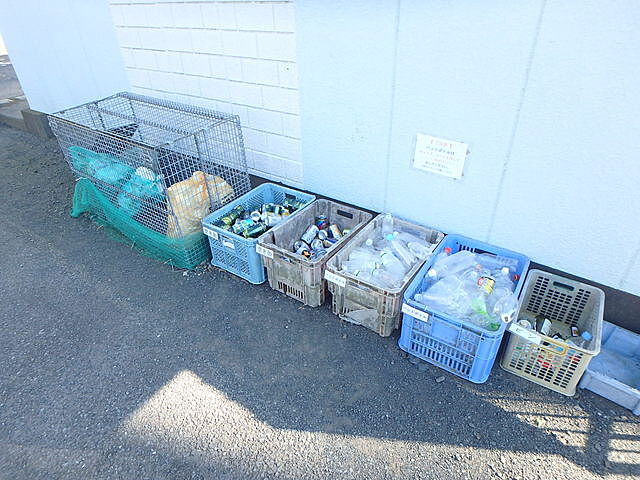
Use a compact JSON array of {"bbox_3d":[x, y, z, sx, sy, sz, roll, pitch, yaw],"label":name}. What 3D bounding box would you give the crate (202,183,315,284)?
[{"bbox_3d":[-0.335,-0.050,2.349,0.401,0.317,0.588,19,38,28],"label":"crate"}]

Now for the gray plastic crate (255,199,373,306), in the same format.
[{"bbox_3d":[-0.004,0.065,2.158,0.381,0.312,0.564,20,39,30],"label":"gray plastic crate"}]

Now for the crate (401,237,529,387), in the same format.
[{"bbox_3d":[0.672,0.286,1.802,0.399,0.288,0.613,19,39,29],"label":"crate"}]

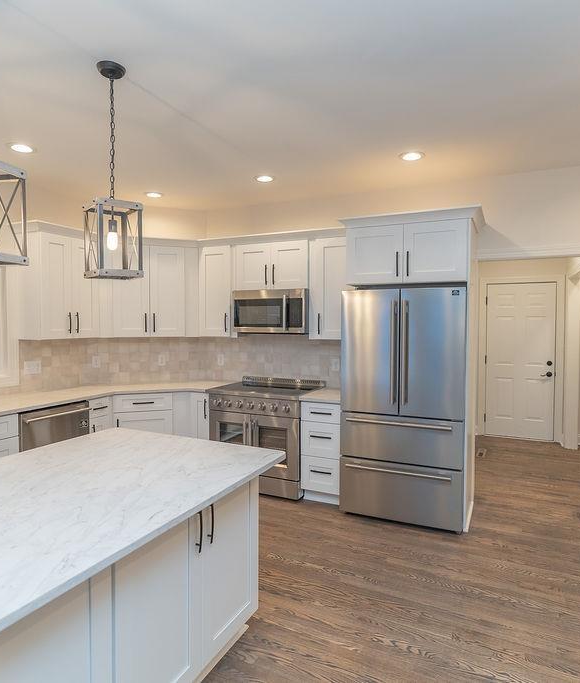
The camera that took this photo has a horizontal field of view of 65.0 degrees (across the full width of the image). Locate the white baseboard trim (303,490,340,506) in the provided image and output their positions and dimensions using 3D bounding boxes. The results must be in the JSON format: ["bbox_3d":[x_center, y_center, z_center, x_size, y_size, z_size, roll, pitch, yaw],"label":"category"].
[{"bbox_3d":[0.285,1.315,3.873,0.350,0.110,0.020,1,2,25],"label":"white baseboard trim"}]

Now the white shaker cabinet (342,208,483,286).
[{"bbox_3d":[1.016,-0.714,3.757,1.012,0.518,0.720,1,2,25],"label":"white shaker cabinet"}]

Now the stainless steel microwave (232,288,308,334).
[{"bbox_3d":[-0.114,-0.289,4.448,0.762,0.413,0.418,1,2,25],"label":"stainless steel microwave"}]

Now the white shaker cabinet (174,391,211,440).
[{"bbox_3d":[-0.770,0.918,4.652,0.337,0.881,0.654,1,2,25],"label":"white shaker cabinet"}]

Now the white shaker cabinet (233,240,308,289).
[{"bbox_3d":[-0.127,-0.714,4.446,0.811,0.439,0.330,1,2,25],"label":"white shaker cabinet"}]

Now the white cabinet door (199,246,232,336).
[{"bbox_3d":[-0.735,-0.486,4.428,0.372,0.885,0.030,1,2,24],"label":"white cabinet door"}]

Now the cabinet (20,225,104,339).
[{"bbox_3d":[-2.093,-0.515,4.145,0.342,0.976,0.639,1,2,25],"label":"cabinet"}]

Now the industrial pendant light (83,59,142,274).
[{"bbox_3d":[-0.849,-0.807,2.184,0.210,1.000,0.210,-2,3,-41],"label":"industrial pendant light"}]

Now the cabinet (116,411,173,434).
[{"bbox_3d":[-1.438,0.933,4.497,0.530,0.588,0.550,-1,2,-18],"label":"cabinet"}]

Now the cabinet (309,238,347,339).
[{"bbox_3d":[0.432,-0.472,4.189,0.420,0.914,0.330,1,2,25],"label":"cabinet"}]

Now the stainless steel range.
[{"bbox_3d":[-0.199,0.883,4.340,0.911,0.976,0.740,1,2,25],"label":"stainless steel range"}]

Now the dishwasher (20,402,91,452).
[{"bbox_3d":[-2.091,0.937,3.699,0.649,0.866,0.614,1,2,25],"label":"dishwasher"}]

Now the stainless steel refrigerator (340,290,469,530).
[{"bbox_3d":[0.974,0.495,3.747,0.916,1.792,0.770,1,2,25],"label":"stainless steel refrigerator"}]

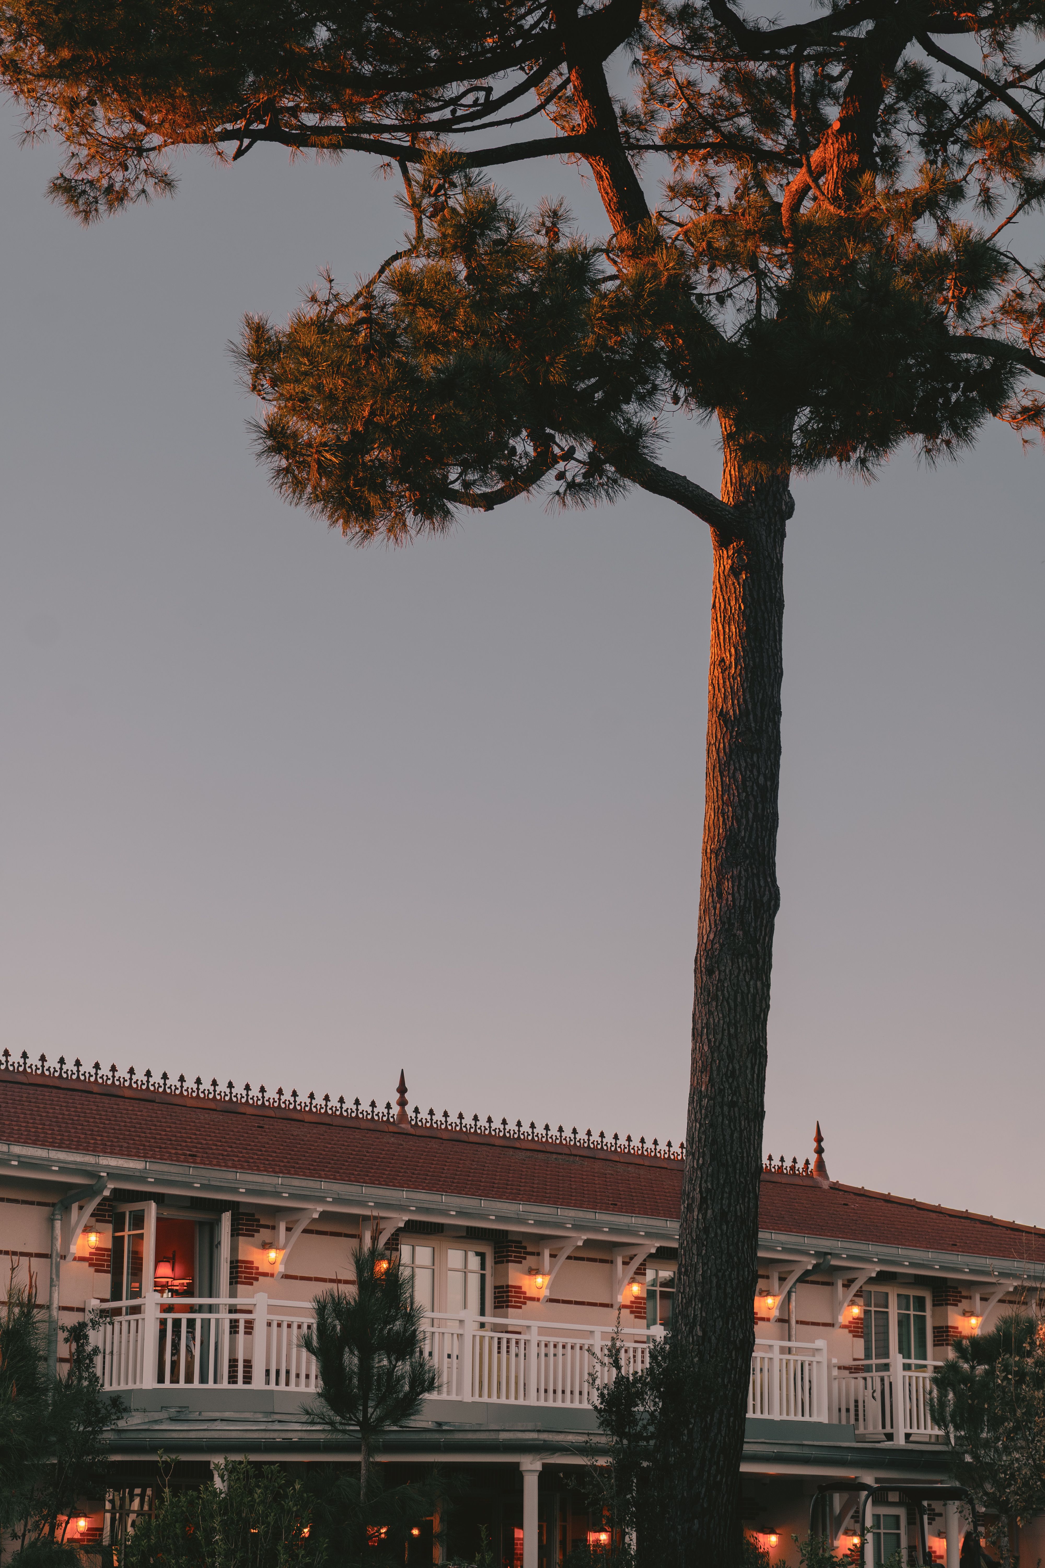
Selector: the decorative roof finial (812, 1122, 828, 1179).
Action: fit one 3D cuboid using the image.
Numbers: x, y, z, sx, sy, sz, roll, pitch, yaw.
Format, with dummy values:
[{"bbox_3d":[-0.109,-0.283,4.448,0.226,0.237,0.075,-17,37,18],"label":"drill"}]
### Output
[{"bbox_3d":[4.916,6.067,50.327,0.273,1.011,0.273,0,-15,0],"label":"decorative roof finial"}]

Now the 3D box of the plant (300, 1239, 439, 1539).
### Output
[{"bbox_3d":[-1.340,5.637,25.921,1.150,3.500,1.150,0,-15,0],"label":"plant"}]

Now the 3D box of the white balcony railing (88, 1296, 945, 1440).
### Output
[{"bbox_3d":[0.851,7.632,39.403,14.234,1.119,2.490,13,-19,-40],"label":"white balcony railing"}]

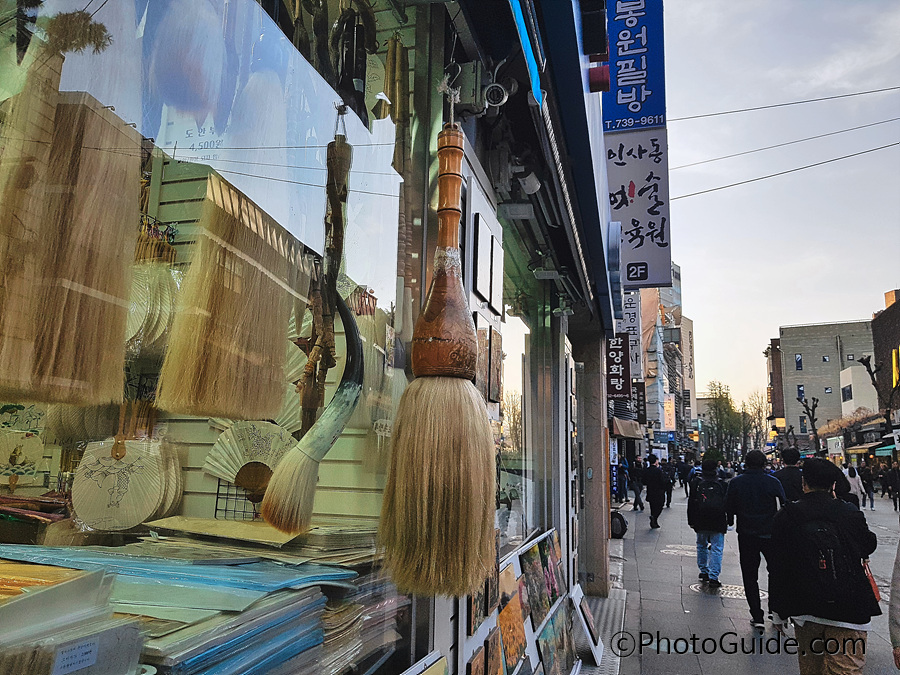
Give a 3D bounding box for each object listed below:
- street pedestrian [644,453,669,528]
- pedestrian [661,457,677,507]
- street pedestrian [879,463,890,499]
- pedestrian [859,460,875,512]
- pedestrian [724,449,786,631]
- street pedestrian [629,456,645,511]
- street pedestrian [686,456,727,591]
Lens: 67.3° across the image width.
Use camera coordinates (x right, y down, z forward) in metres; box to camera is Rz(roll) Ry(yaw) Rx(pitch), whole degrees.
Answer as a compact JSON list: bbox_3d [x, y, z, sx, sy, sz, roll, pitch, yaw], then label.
[{"bbox_3d":[5.096,3.801,16.776,0.540,1.770,0.480,-7,-13,39],"label":"street pedestrian"},{"bbox_3d":[7.792,5.153,24.093,0.500,1.760,0.420,-4,-11,27],"label":"pedestrian"},{"bbox_3d":[22.067,7.239,34.300,0.420,1.760,0.500,4,-11,-17],"label":"street pedestrian"},{"bbox_3d":[15.320,5.464,24.900,0.540,1.760,0.420,-1,-10,15],"label":"pedestrian"},{"bbox_3d":[3.106,2.045,6.957,0.560,1.764,0.460,-2,-10,18],"label":"pedestrian"},{"bbox_3d":[5.829,4.545,21.144,0.510,1.685,0.500,0,-10,8],"label":"street pedestrian"},{"bbox_3d":[3.389,2.456,8.989,0.520,1.644,0.480,-2,-10,17],"label":"street pedestrian"}]

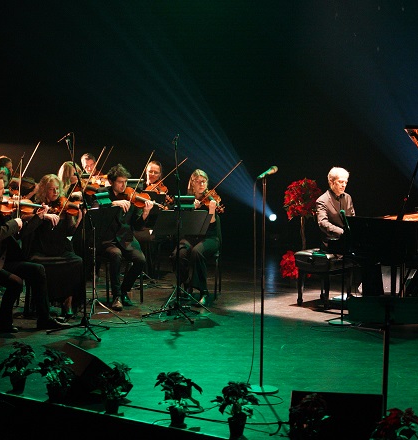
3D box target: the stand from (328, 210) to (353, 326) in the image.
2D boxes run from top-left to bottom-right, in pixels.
[{"bbox_3d":[1.225,0.433,11.715,0.250,1.050,0.250,0,7,0],"label":"stand"}]

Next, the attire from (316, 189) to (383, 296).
[{"bbox_3d":[1.338,0.227,12.400,0.700,1.050,0.520,4,8,28],"label":"attire"}]

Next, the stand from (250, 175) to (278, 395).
[{"bbox_3d":[0.392,0.455,9.303,0.250,1.600,0.250,0,7,0],"label":"stand"}]

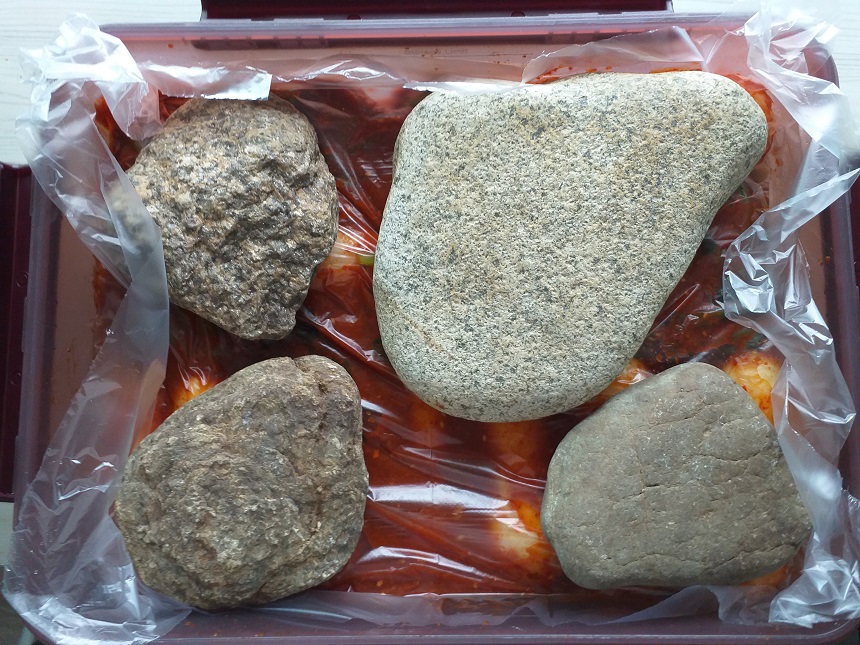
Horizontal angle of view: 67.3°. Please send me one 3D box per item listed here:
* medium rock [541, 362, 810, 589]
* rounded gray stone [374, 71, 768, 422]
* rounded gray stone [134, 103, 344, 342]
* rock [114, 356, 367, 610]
[{"bbox_3d":[0.122,0.081,0.332,0.132,0.050,0.112,-10,84,0],"label":"medium rock"},{"bbox_3d":[0.076,-0.043,0.336,0.212,0.070,0.179,-5,84,0],"label":"rounded gray stone"},{"bbox_3d":[-0.109,-0.062,0.346,0.122,0.062,0.128,15,84,3],"label":"rounded gray stone"},{"bbox_3d":[-0.097,0.082,0.330,0.130,0.062,0.121,-6,84,0],"label":"rock"}]

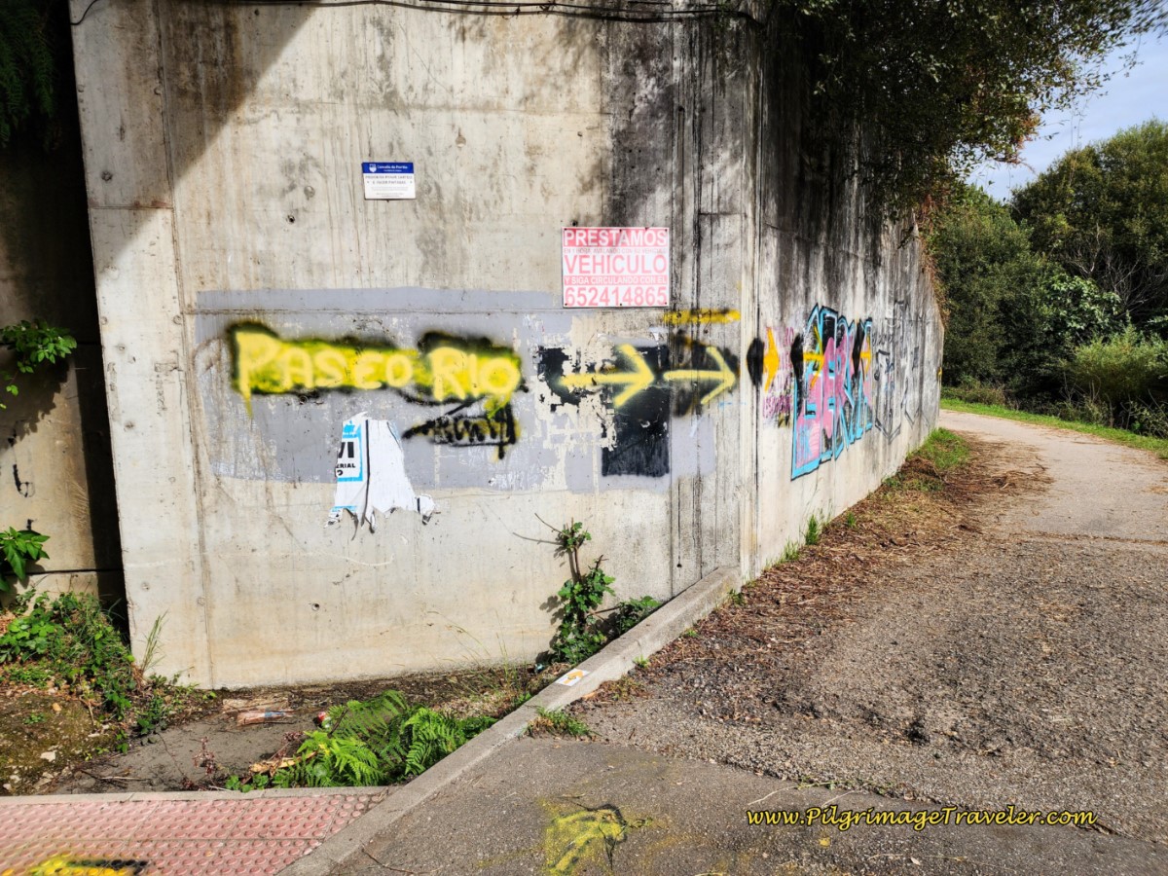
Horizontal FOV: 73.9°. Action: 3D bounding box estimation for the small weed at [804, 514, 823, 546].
[{"bbox_3d":[1.962,0.787,6.642,0.130,0.250,0.130,-2,8,-10],"label":"small weed"}]

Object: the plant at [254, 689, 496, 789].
[{"bbox_3d":[-0.903,1.363,3.466,1.100,0.330,0.750,-2,8,-6],"label":"plant"}]

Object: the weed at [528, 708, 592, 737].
[{"bbox_3d":[-0.108,1.258,3.455,0.260,0.090,0.150,-2,8,-10],"label":"weed"}]

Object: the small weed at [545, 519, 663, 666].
[{"bbox_3d":[0.115,1.001,5.032,0.730,0.970,0.400,-2,8,-10],"label":"small weed"}]

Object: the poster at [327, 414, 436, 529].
[{"bbox_3d":[-1.285,0.221,4.892,0.658,0.753,0.020,-2,8,-10],"label":"poster"}]

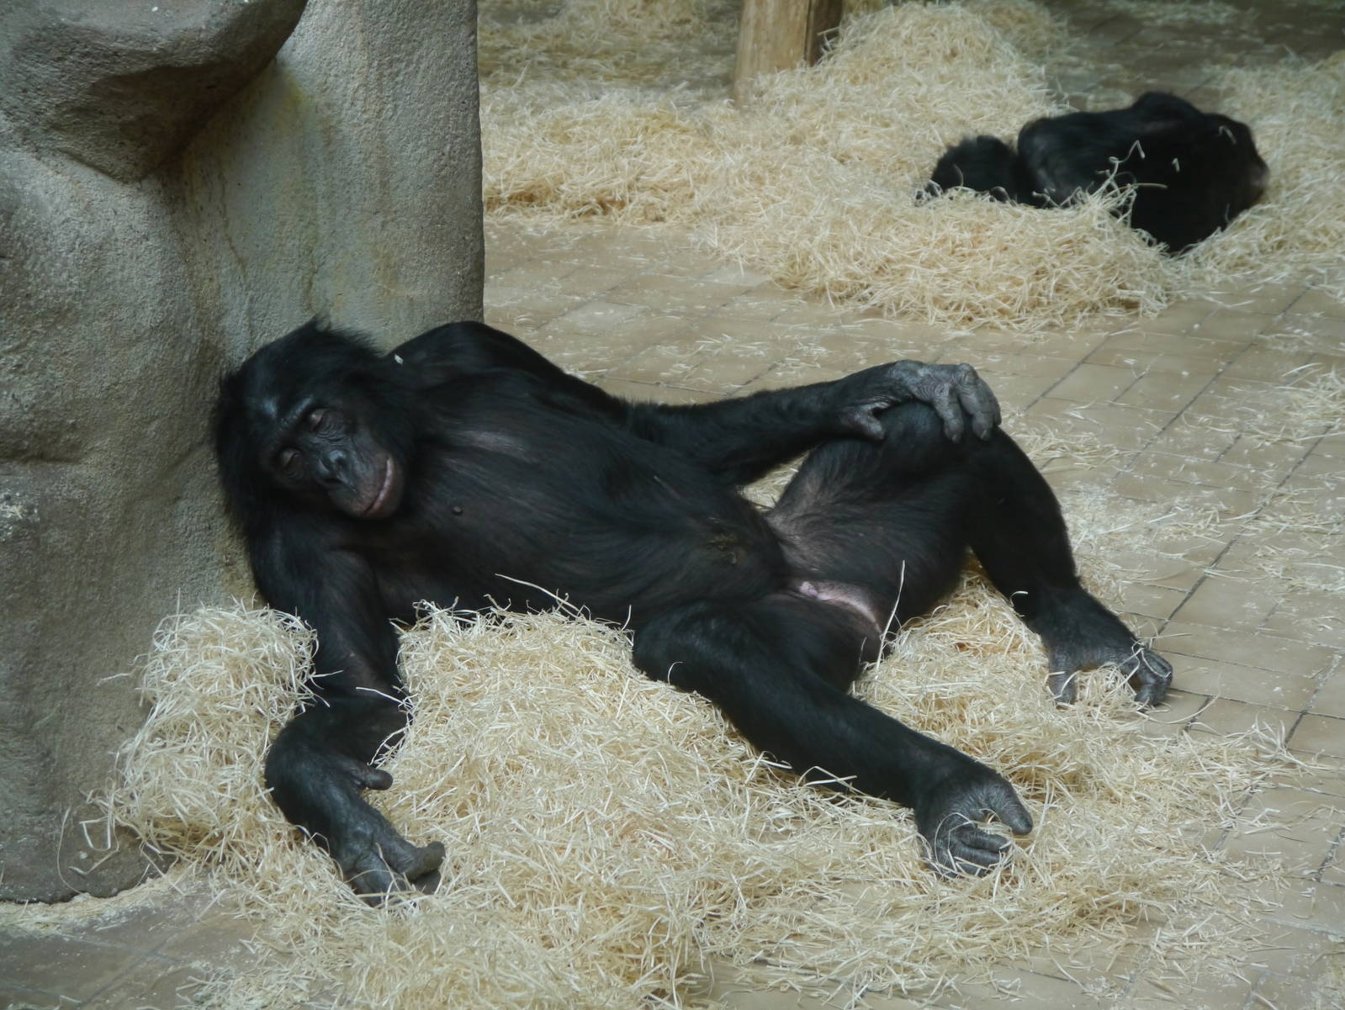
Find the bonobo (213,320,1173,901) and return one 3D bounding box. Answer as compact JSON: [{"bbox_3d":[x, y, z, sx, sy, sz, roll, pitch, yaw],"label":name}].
[{"bbox_3d":[0.021,0.073,3.264,1.020,0.410,0.700,1,17,0],"label":"bonobo"}]

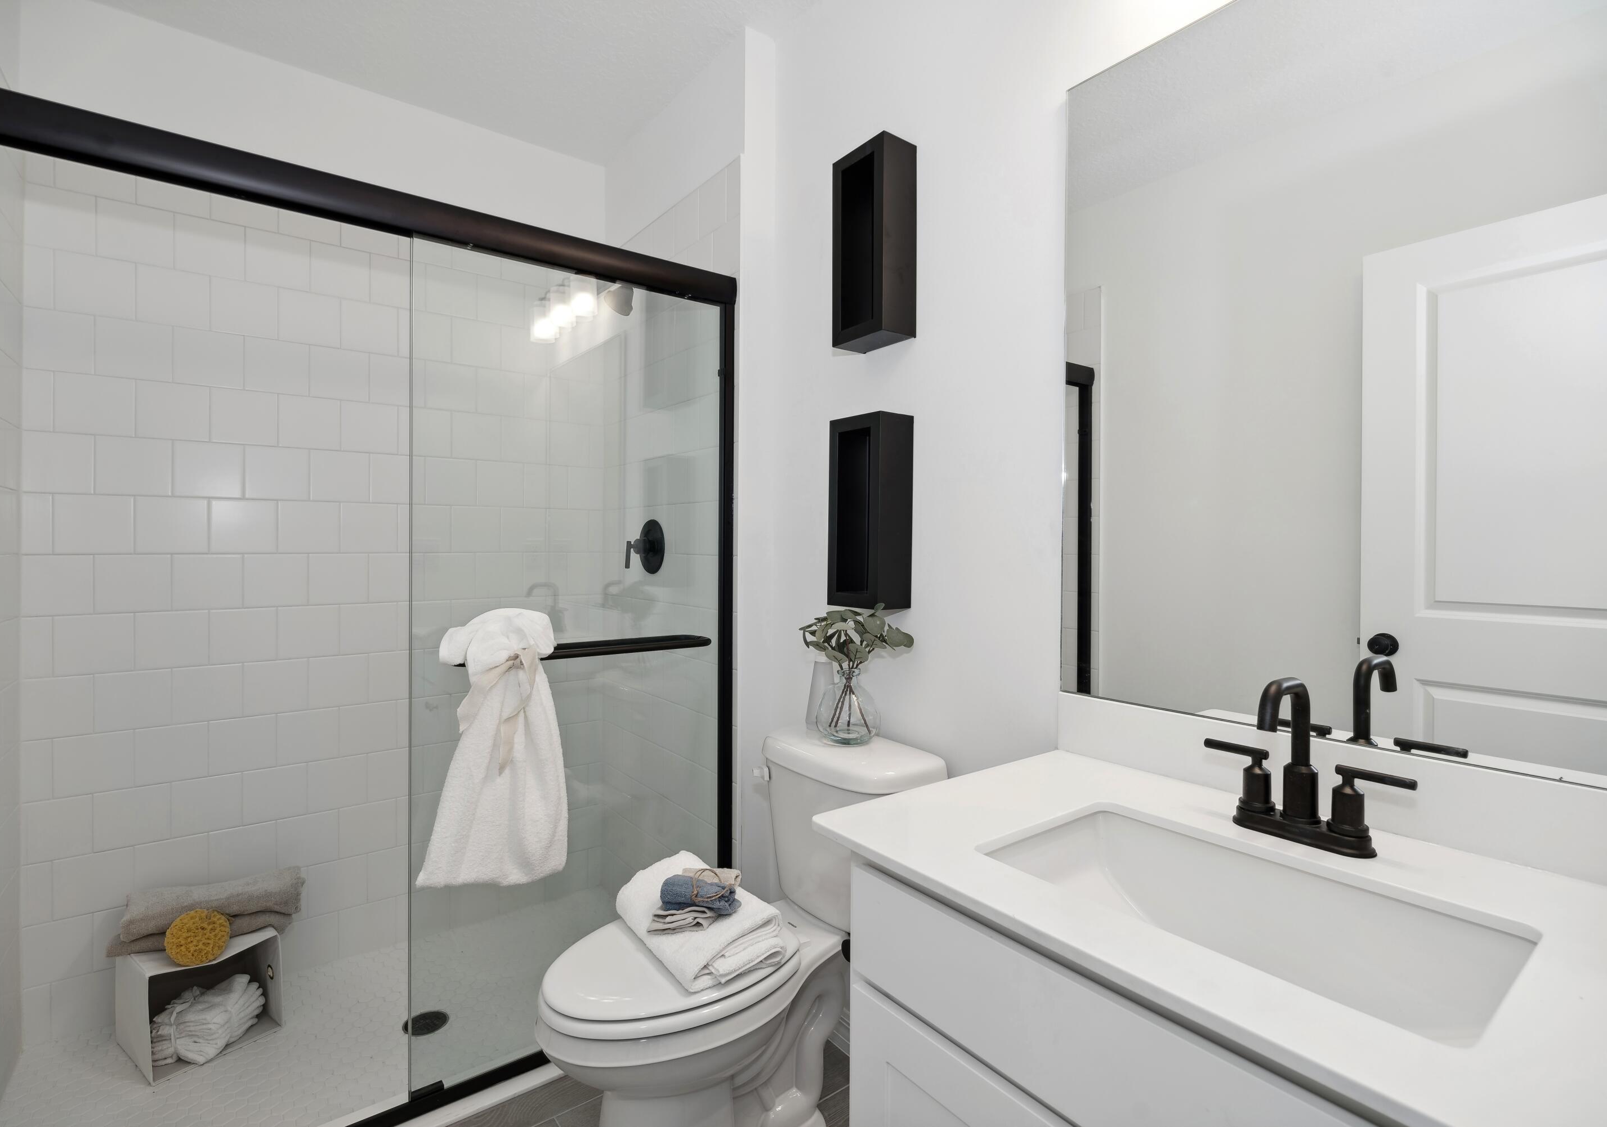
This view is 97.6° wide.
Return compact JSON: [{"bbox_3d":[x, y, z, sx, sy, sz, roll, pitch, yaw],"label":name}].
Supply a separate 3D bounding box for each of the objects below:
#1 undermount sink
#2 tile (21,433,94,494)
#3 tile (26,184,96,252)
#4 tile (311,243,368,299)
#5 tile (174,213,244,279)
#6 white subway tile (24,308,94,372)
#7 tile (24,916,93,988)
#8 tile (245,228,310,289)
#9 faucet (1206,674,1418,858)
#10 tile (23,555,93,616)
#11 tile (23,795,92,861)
[{"bbox_3d":[0.422,0.415,0.705,0.280,0.160,0.440,0,0,-36],"label":"undermount sink"},{"bbox_3d":[-1.897,-0.256,1.797,0.126,0.152,0.009,0,0,-36],"label":"tile"},{"bbox_3d":[-1.892,-0.876,1.798,0.124,0.152,0.009,0,0,-36],"label":"tile"},{"bbox_3d":[-1.400,-0.881,2.132,0.152,0.152,0.010,-1,2,-37],"label":"tile"},{"bbox_3d":[-1.658,-0.882,1.971,0.151,0.152,0.009,0,0,-36],"label":"tile"},{"bbox_3d":[-1.884,-0.563,1.786,0.129,0.152,0.010,-1,2,-37],"label":"white subway tile"},{"bbox_3d":[-1.888,0.985,1.786,0.129,0.152,0.010,-1,2,-37],"label":"tile"},{"bbox_3d":[-1.536,-0.882,2.061,0.151,0.152,0.009,0,0,-36],"label":"tile"},{"bbox_3d":[0.599,0.247,0.872,0.166,0.205,0.226,-1,2,-38],"label":"faucet"},{"bbox_3d":[-1.886,0.056,1.786,0.129,0.152,0.010,-1,2,-37],"label":"tile"},{"bbox_3d":[-1.887,0.675,1.786,0.129,0.152,0.010,-1,2,-37],"label":"tile"}]

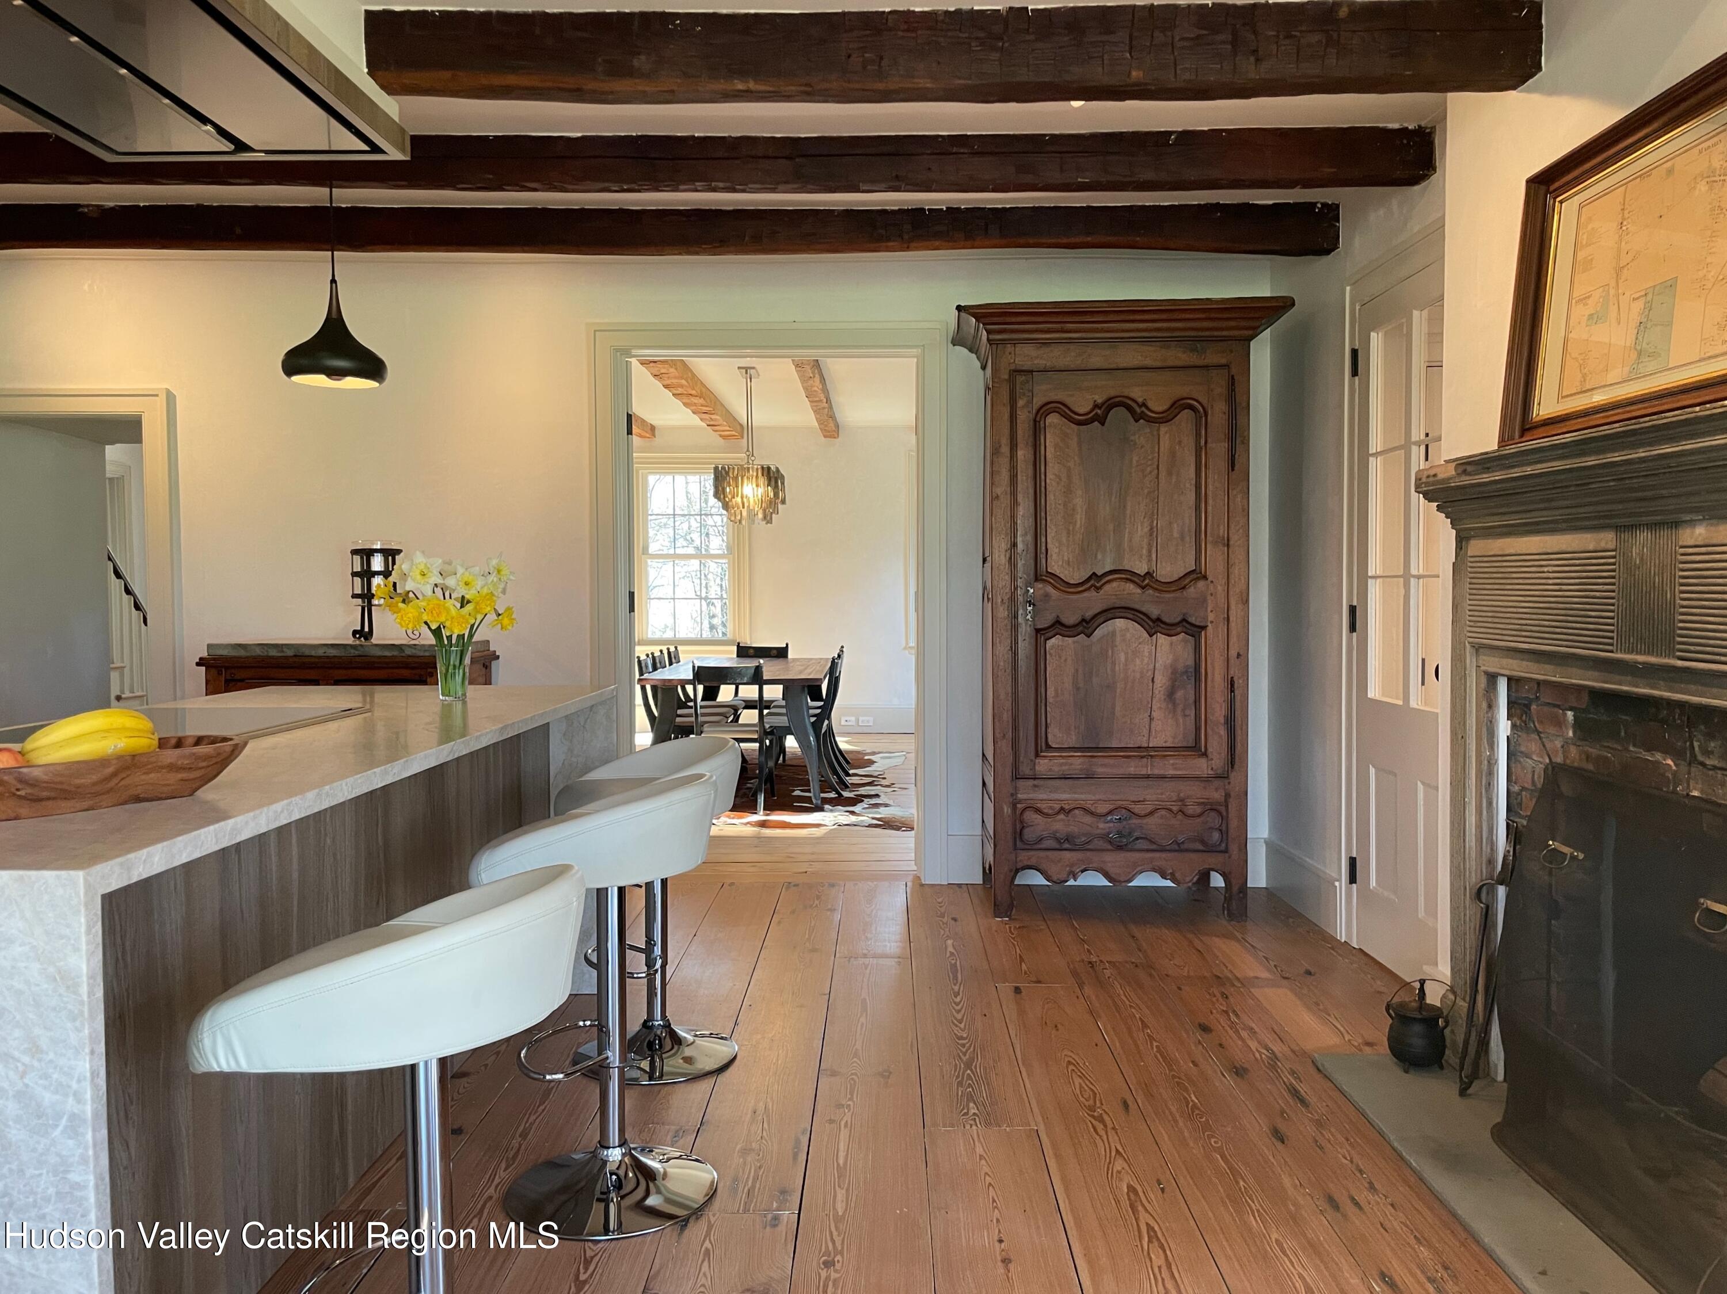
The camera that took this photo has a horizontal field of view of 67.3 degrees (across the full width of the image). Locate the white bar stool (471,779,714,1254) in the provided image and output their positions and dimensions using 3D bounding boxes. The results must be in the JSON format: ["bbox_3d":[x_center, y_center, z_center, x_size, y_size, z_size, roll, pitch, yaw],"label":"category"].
[{"bbox_3d":[-0.530,0.665,2.547,0.485,0.817,0.490,0,2,1],"label":"white bar stool"}]

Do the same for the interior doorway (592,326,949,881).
[{"bbox_3d":[-0.374,-0.165,5.292,1.428,2.250,0.200,0,2,1],"label":"interior doorway"}]

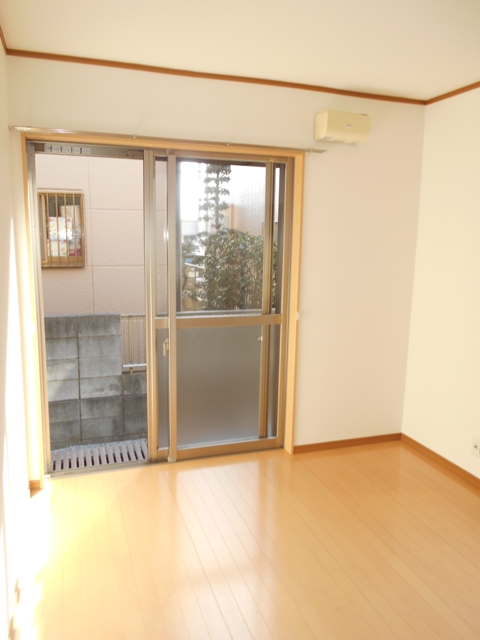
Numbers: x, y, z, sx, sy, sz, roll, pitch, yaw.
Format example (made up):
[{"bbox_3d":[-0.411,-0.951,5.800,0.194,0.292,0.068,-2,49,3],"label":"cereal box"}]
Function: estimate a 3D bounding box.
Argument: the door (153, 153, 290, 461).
[{"bbox_3d":[-0.121,-0.051,3.236,0.961,1.999,0.085,-2,10,-18],"label":"door"}]

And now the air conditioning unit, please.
[{"bbox_3d":[0.649,-1.214,3.034,0.305,0.170,0.160,-2,10,-18],"label":"air conditioning unit"}]

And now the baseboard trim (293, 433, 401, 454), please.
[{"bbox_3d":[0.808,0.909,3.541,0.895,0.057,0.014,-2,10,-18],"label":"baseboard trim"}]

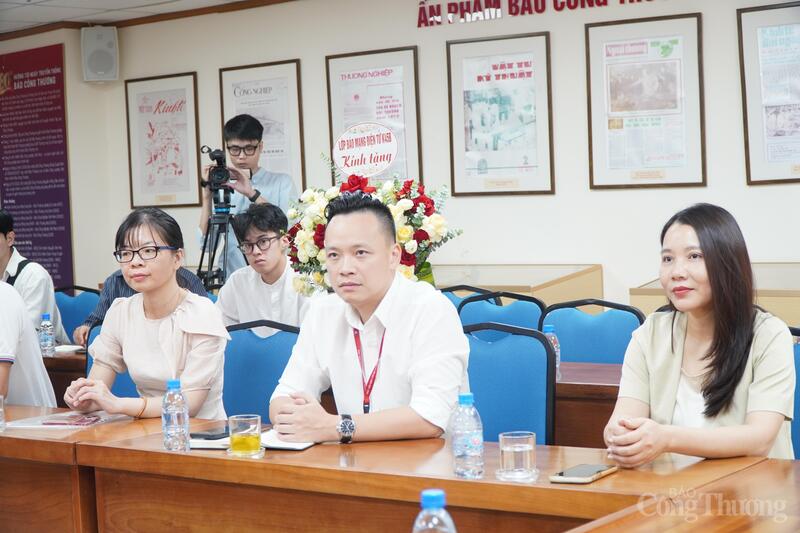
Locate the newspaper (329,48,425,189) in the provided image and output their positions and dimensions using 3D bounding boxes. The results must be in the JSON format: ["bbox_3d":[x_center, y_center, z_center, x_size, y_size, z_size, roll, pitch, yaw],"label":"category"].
[{"bbox_3d":[-0.143,-0.717,6.797,0.560,0.754,0.030,0,4,33],"label":"newspaper"}]

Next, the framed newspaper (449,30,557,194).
[{"bbox_3d":[0.472,-0.721,6.392,0.560,0.754,0.030,0,4,33],"label":"framed newspaper"}]

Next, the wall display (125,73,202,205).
[{"bbox_3d":[-1.358,-0.711,7.638,0.574,0.748,0.030,0,4,36],"label":"wall display"}]

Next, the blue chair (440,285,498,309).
[{"bbox_3d":[0.110,0.549,5.356,0.550,0.910,0.430,-5,4,-44],"label":"blue chair"}]

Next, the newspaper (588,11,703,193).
[{"bbox_3d":[1.093,-0.730,5.983,0.560,0.754,0.030,0,4,33],"label":"newspaper"}]

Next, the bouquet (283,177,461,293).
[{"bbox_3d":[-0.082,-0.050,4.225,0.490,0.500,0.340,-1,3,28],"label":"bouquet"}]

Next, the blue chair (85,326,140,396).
[{"bbox_3d":[-1.061,0.648,4.385,0.430,0.910,0.550,0,4,35],"label":"blue chair"}]

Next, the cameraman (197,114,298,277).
[{"bbox_3d":[-0.656,0.179,6.019,0.470,1.726,0.440,-2,3,5],"label":"cameraman"}]

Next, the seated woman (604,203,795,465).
[{"bbox_3d":[0.657,0.495,2.739,0.460,1.250,0.640,0,4,34],"label":"seated woman"}]

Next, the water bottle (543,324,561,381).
[{"bbox_3d":[0.431,0.245,3.804,0.062,0.155,0.062,-2,3,0],"label":"water bottle"}]

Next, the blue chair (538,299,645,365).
[{"bbox_3d":[0.513,0.584,4.391,0.430,0.910,0.550,0,4,40],"label":"blue chair"}]

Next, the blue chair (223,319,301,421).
[{"bbox_3d":[-0.539,0.667,4.061,0.430,0.947,0.570,-1,3,27],"label":"blue chair"}]

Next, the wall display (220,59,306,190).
[{"bbox_3d":[-0.745,-0.712,7.187,0.579,0.748,0.030,0,4,36],"label":"wall display"}]

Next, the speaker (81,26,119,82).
[{"bbox_3d":[-1.723,-1.220,7.660,0.207,0.310,0.190,-3,3,-14],"label":"speaker"}]

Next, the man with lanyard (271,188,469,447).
[{"bbox_3d":[-0.043,0.475,3.185,0.510,1.300,0.660,-1,3,29],"label":"man with lanyard"}]

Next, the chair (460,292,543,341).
[{"bbox_3d":[0.282,0.593,4.891,0.430,0.947,0.570,-1,3,29],"label":"chair"}]

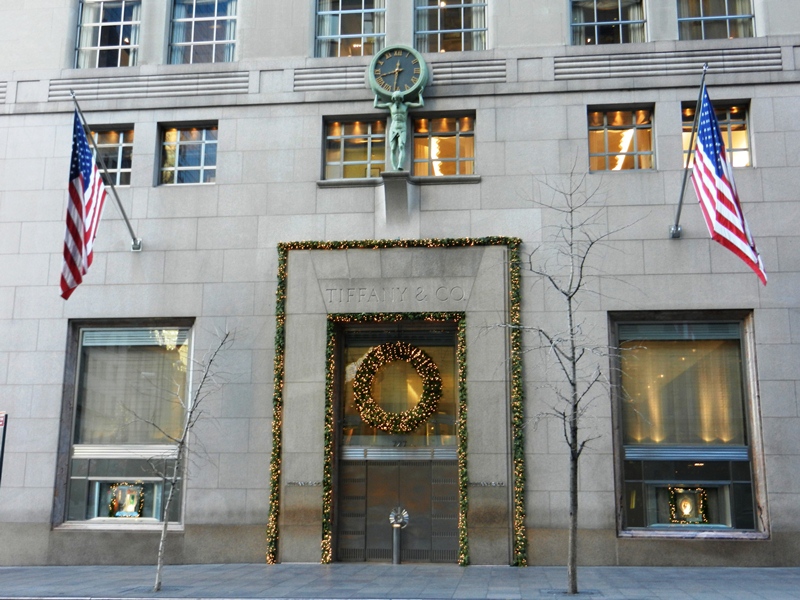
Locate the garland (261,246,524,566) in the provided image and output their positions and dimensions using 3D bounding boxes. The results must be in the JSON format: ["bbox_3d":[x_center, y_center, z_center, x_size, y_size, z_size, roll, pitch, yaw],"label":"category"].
[{"bbox_3d":[-0.095,2.270,20.810,6.000,7.800,0.350,-1,-12,6],"label":"garland"}]

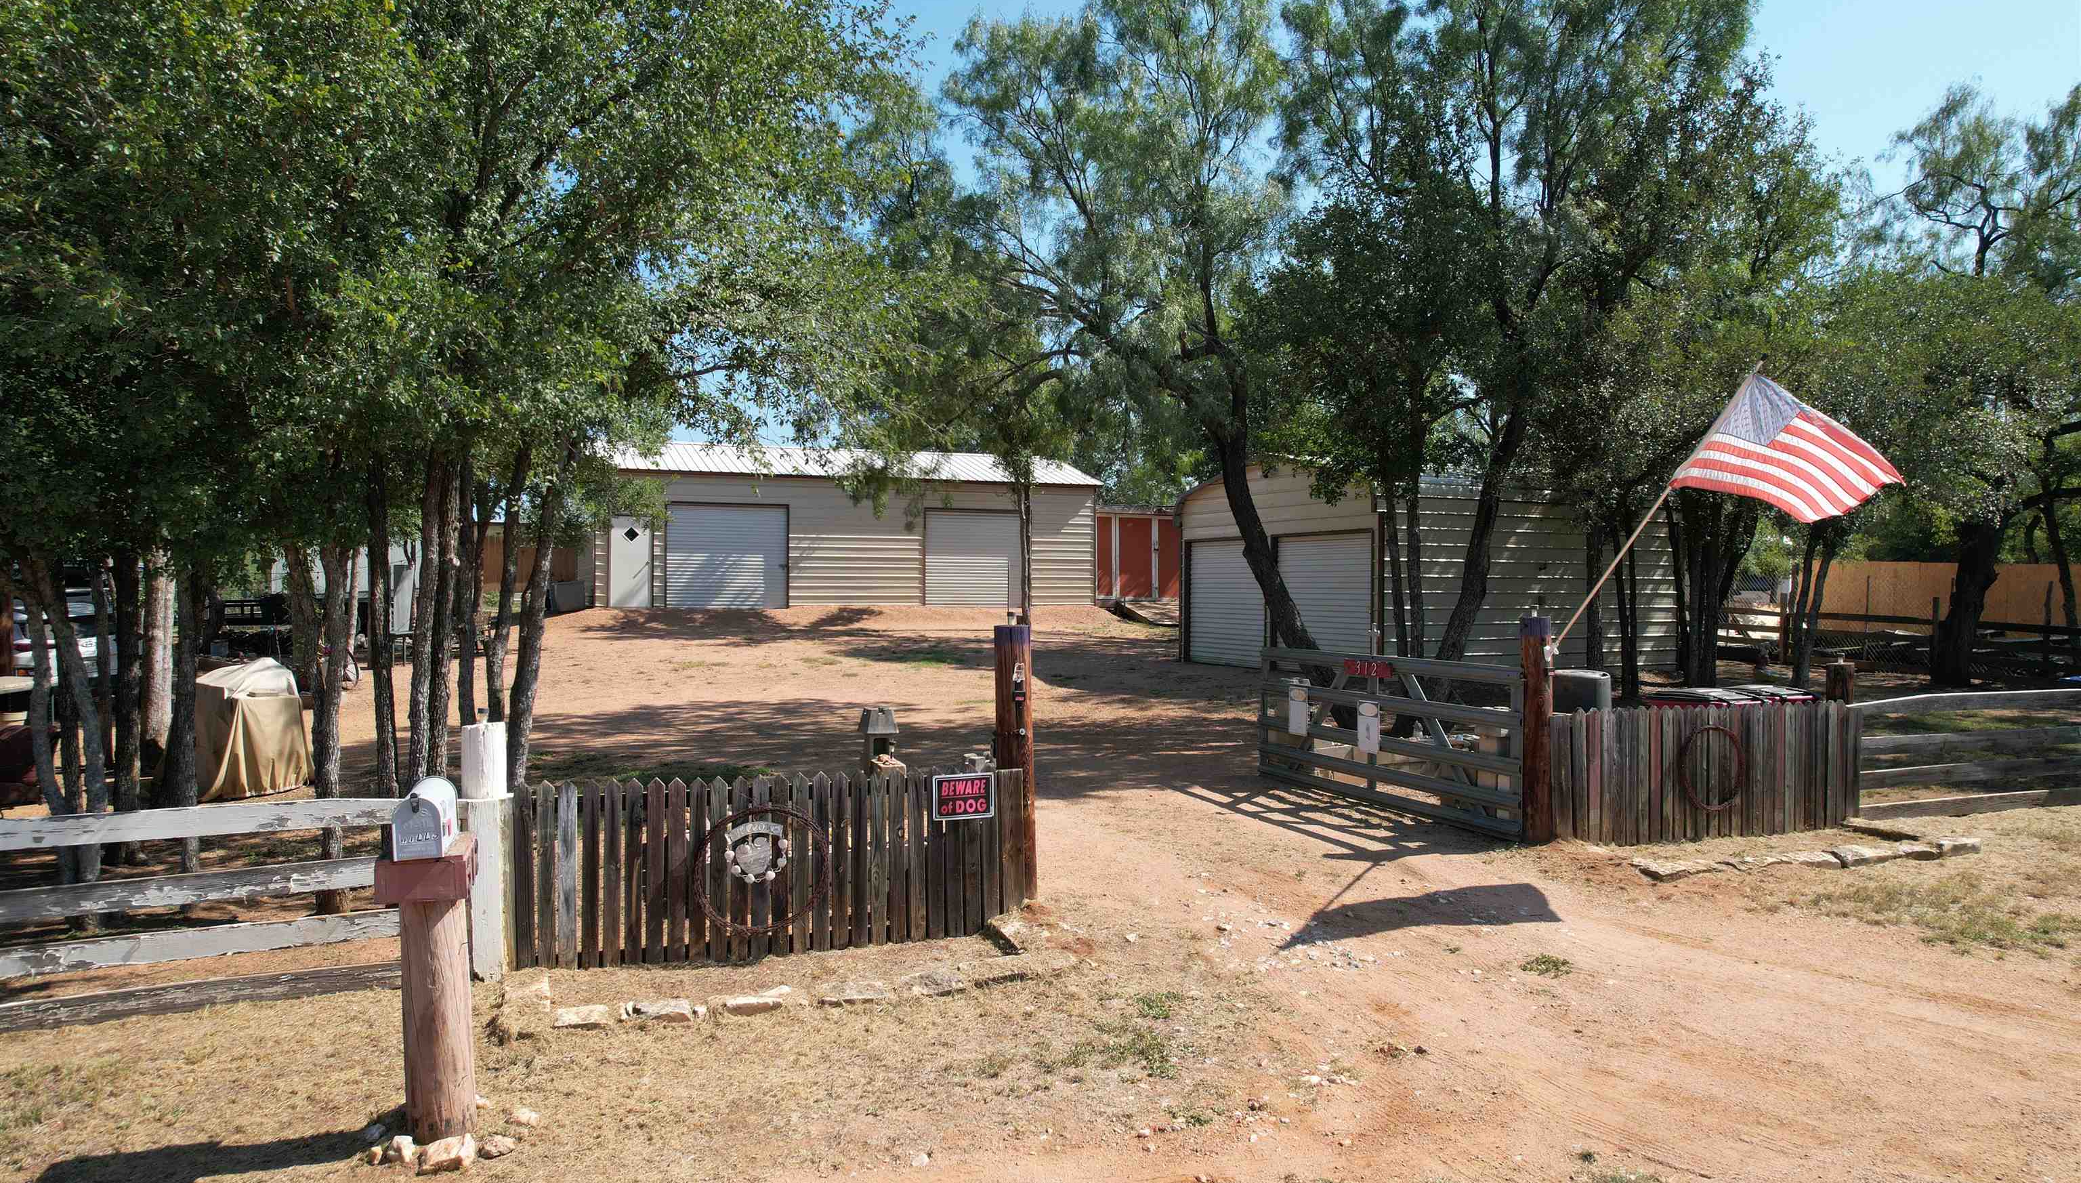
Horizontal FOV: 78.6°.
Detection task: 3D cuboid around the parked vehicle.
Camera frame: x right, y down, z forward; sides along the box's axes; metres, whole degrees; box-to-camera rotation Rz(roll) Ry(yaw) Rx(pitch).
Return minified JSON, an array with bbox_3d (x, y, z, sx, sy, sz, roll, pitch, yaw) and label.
[{"bbox_3d":[-16.000,0.830,20.900,1.900,1.720,4.700,0,0,-35],"label":"parked vehicle"}]

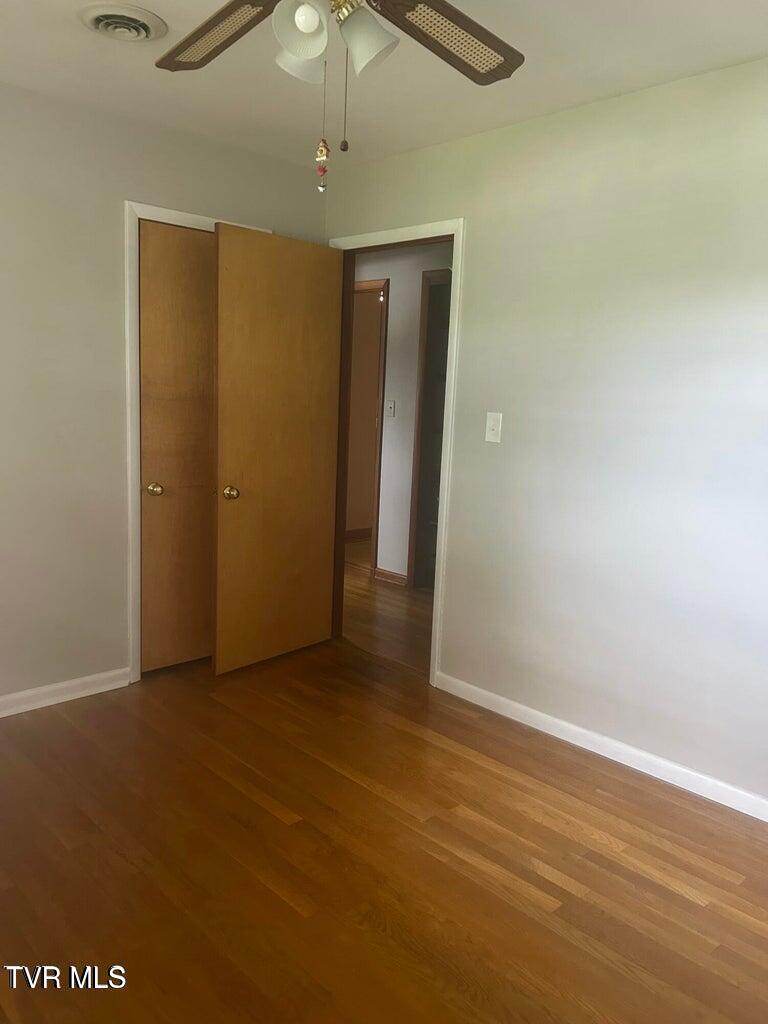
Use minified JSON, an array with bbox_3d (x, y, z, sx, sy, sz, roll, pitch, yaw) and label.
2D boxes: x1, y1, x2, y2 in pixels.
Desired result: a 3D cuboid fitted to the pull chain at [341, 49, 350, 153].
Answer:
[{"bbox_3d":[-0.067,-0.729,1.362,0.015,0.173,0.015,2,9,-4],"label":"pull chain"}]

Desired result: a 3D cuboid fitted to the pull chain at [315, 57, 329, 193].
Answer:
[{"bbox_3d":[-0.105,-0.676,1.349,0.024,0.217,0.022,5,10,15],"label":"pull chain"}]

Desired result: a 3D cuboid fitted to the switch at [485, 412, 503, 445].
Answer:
[{"bbox_3d":[0.458,-0.355,3.237,0.018,0.117,0.073,-6,13,-43],"label":"switch"}]

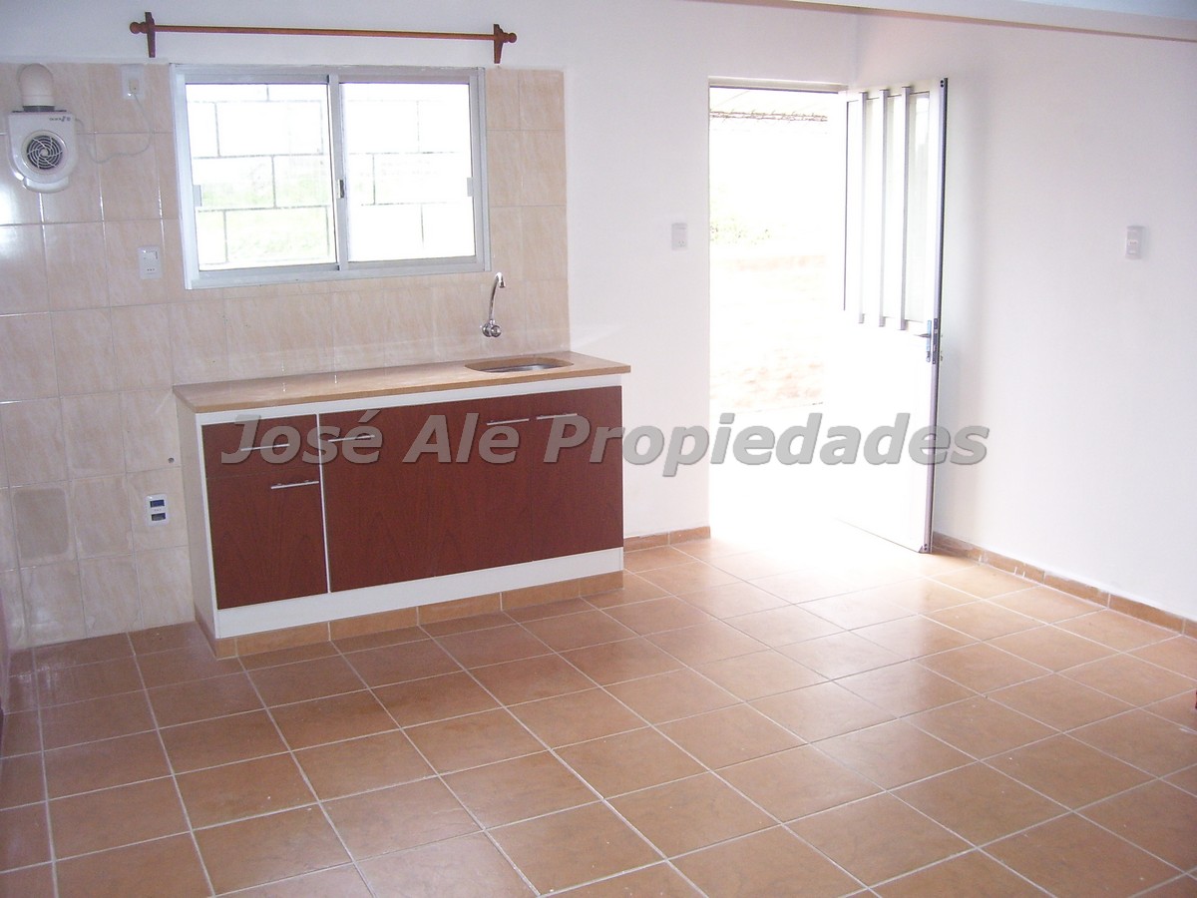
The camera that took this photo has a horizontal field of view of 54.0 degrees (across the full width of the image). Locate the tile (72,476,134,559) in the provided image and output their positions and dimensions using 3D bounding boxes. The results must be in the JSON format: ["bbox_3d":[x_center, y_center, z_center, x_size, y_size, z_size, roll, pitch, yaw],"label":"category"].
[{"bbox_3d":[-1.794,0.247,4.247,0.200,0.300,0.010,-7,13,-26],"label":"tile"}]

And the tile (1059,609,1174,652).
[{"bbox_3d":[1.848,0.650,4.200,0.330,0.010,0.330,-7,13,-26],"label":"tile"}]

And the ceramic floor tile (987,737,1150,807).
[{"bbox_3d":[1.252,0.862,3.135,0.328,0.010,0.328,-7,13,-26],"label":"ceramic floor tile"}]

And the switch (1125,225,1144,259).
[{"bbox_3d":[1.892,-0.727,4.148,0.014,0.117,0.075,-7,13,-26],"label":"switch"}]

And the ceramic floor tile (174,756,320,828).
[{"bbox_3d":[-0.952,0.918,3.159,0.330,0.010,0.330,-7,13,-26],"label":"ceramic floor tile"}]

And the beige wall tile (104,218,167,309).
[{"bbox_3d":[-1.638,-0.656,4.159,0.200,0.300,0.010,-7,13,-26],"label":"beige wall tile"}]

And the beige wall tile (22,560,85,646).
[{"bbox_3d":[-1.961,0.561,4.236,0.200,0.300,0.010,-7,13,-26],"label":"beige wall tile"}]

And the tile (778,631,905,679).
[{"bbox_3d":[0.831,0.711,4.040,0.331,0.010,0.331,-7,13,-26],"label":"tile"}]

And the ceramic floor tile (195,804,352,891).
[{"bbox_3d":[-0.802,0.976,2.871,0.331,0.010,0.331,-7,13,-26],"label":"ceramic floor tile"}]

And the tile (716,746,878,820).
[{"bbox_3d":[0.536,0.896,3.159,0.330,0.010,0.330,-7,13,-26],"label":"tile"}]

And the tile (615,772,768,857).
[{"bbox_3d":[0.239,0.936,3.003,0.329,0.010,0.329,-7,13,-26],"label":"tile"}]

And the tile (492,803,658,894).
[{"bbox_3d":[-0.059,0.972,2.870,0.331,0.010,0.331,-7,13,-26],"label":"tile"}]

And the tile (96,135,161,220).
[{"bbox_3d":[-1.638,-0.948,4.101,0.200,0.300,0.010,-7,13,-26],"label":"tile"}]

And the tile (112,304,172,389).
[{"bbox_3d":[-1.627,-0.364,4.200,0.200,0.300,0.010,-7,13,-26],"label":"tile"}]

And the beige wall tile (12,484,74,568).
[{"bbox_3d":[-1.966,0.270,4.170,0.200,0.300,0.008,-7,13,-26],"label":"beige wall tile"}]

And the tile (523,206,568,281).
[{"bbox_3d":[-0.219,-0.839,4.794,0.200,0.300,0.010,-7,13,-26],"label":"tile"}]

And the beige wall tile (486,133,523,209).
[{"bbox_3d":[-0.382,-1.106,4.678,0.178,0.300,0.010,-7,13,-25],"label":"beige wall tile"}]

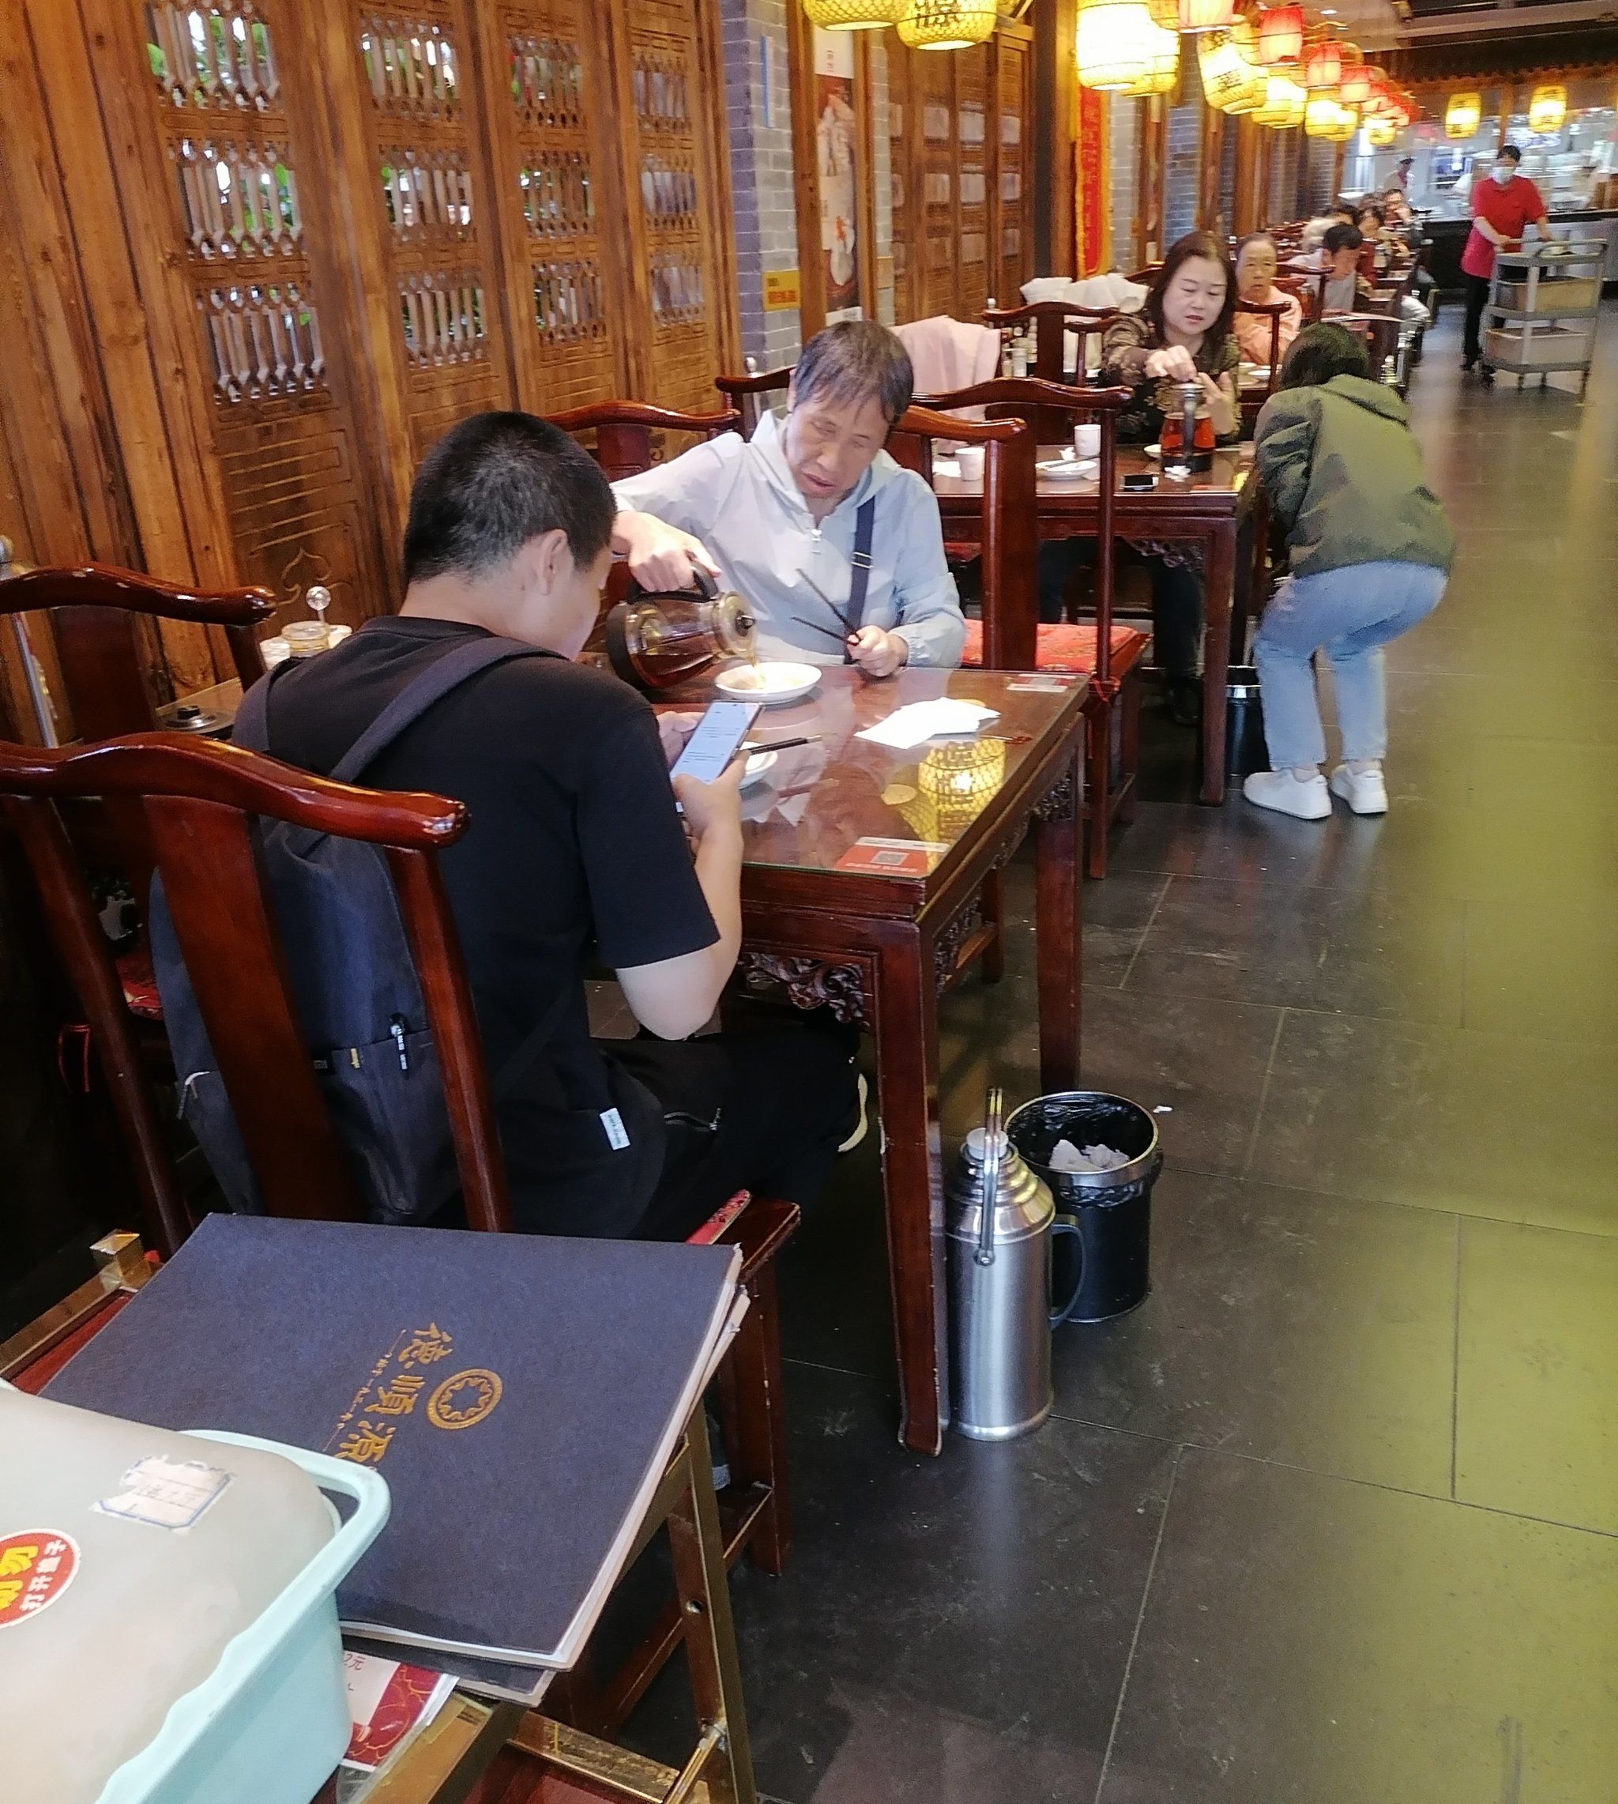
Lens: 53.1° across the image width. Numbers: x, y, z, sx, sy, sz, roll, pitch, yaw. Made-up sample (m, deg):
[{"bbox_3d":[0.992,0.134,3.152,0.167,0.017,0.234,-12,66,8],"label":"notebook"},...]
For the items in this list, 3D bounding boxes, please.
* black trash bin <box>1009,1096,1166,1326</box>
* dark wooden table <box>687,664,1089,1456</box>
[{"bbox_3d":[0.372,0.414,2.218,0.206,0.242,0.206,6,25,20],"label":"black trash bin"},{"bbox_3d":[-0.316,0.106,2.362,1.280,0.746,0.810,6,25,20],"label":"dark wooden table"}]

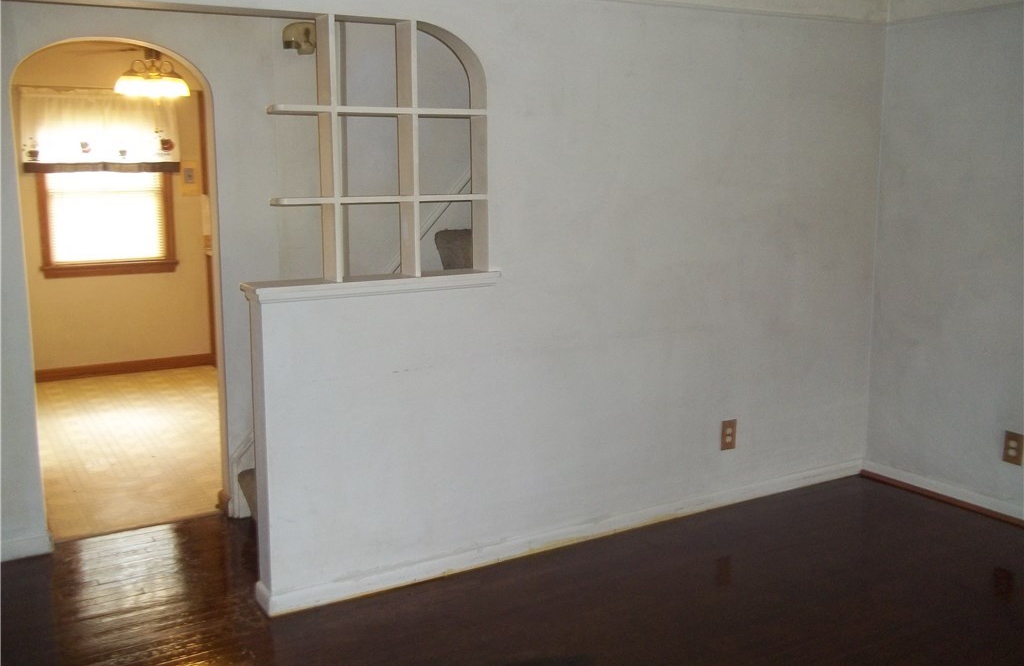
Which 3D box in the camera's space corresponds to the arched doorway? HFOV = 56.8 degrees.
[{"bbox_3d":[-1.584,-0.156,3.895,0.747,2.022,0.138,-6,11,-29],"label":"arched doorway"}]

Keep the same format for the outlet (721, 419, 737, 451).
[{"bbox_3d":[0.970,0.457,4.217,0.085,0.136,0.008,-6,11,-29],"label":"outlet"}]

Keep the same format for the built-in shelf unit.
[{"bbox_3d":[-0.466,-0.626,3.278,0.796,0.869,0.140,-6,11,-29],"label":"built-in shelf unit"}]

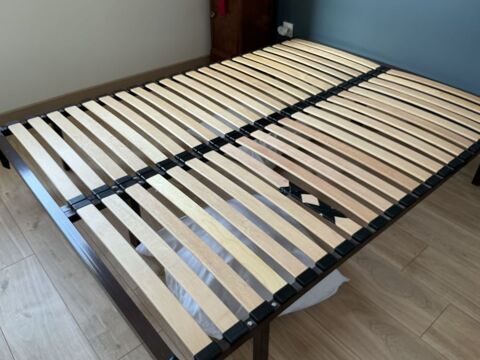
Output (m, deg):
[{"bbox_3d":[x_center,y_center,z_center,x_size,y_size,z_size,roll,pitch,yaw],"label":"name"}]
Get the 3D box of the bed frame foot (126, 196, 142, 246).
[{"bbox_3d":[-0.392,0.152,1.492,0.037,0.264,0.037,-27,45,-31],"label":"bed frame foot"}]

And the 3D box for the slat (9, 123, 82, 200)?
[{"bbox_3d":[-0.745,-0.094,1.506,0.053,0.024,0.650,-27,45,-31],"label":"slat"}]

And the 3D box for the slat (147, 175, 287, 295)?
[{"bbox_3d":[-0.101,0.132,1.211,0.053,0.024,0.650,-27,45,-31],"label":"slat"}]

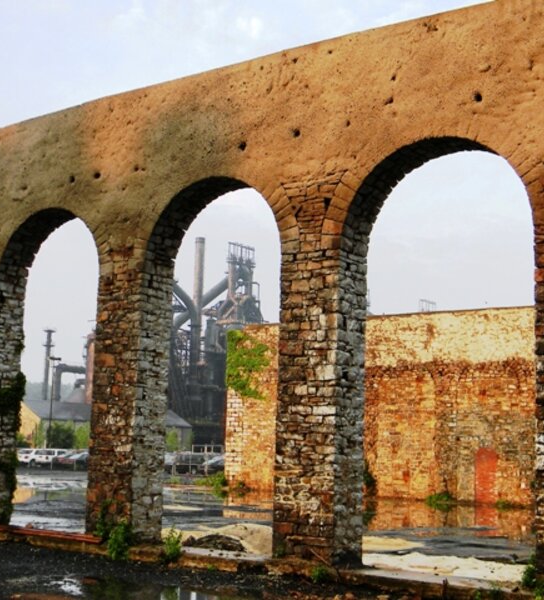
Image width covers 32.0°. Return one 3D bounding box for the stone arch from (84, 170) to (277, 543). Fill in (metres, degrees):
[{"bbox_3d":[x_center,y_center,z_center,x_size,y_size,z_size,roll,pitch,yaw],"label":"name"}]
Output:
[{"bbox_3d":[-1.309,1.049,16.201,4.050,6.142,0.787,-5,-11,35],"label":"stone arch"}]

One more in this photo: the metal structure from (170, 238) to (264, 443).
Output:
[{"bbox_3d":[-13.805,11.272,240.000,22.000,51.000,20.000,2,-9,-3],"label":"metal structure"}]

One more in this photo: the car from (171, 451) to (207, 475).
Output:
[{"bbox_3d":[-6.419,13.160,76.500,1.900,1.750,4.700,-5,-11,35],"label":"car"}]

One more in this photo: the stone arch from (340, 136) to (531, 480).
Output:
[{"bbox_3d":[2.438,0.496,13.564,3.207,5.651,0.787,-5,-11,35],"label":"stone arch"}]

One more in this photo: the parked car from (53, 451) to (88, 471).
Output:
[{"bbox_3d":[-16.675,13.551,80.000,1.800,1.500,4.600,-5,-11,35],"label":"parked car"}]

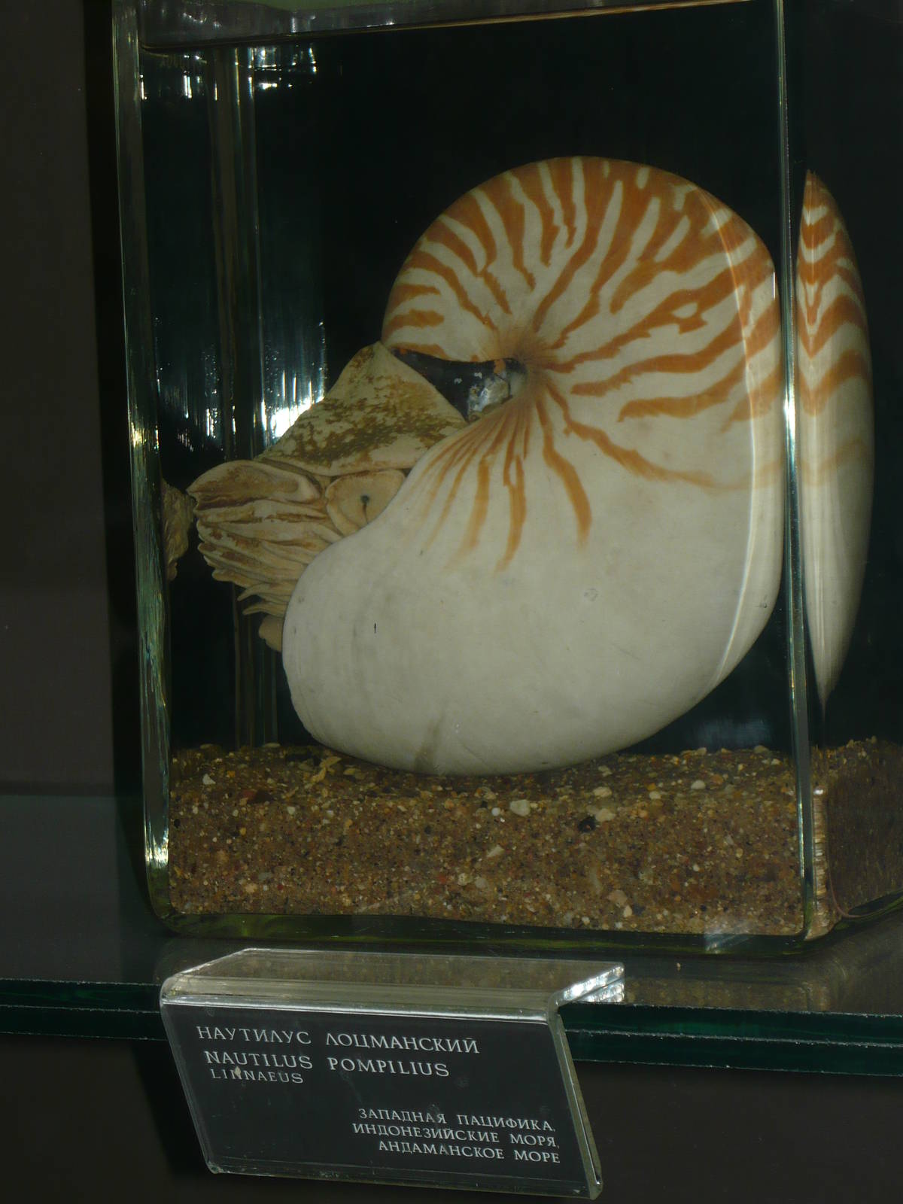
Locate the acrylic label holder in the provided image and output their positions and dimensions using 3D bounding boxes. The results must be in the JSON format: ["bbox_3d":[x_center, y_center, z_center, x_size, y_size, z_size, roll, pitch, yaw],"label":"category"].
[{"bbox_3d":[-0.013,0.108,0.785,0.096,0.049,0.043,-1,4,25],"label":"acrylic label holder"}]

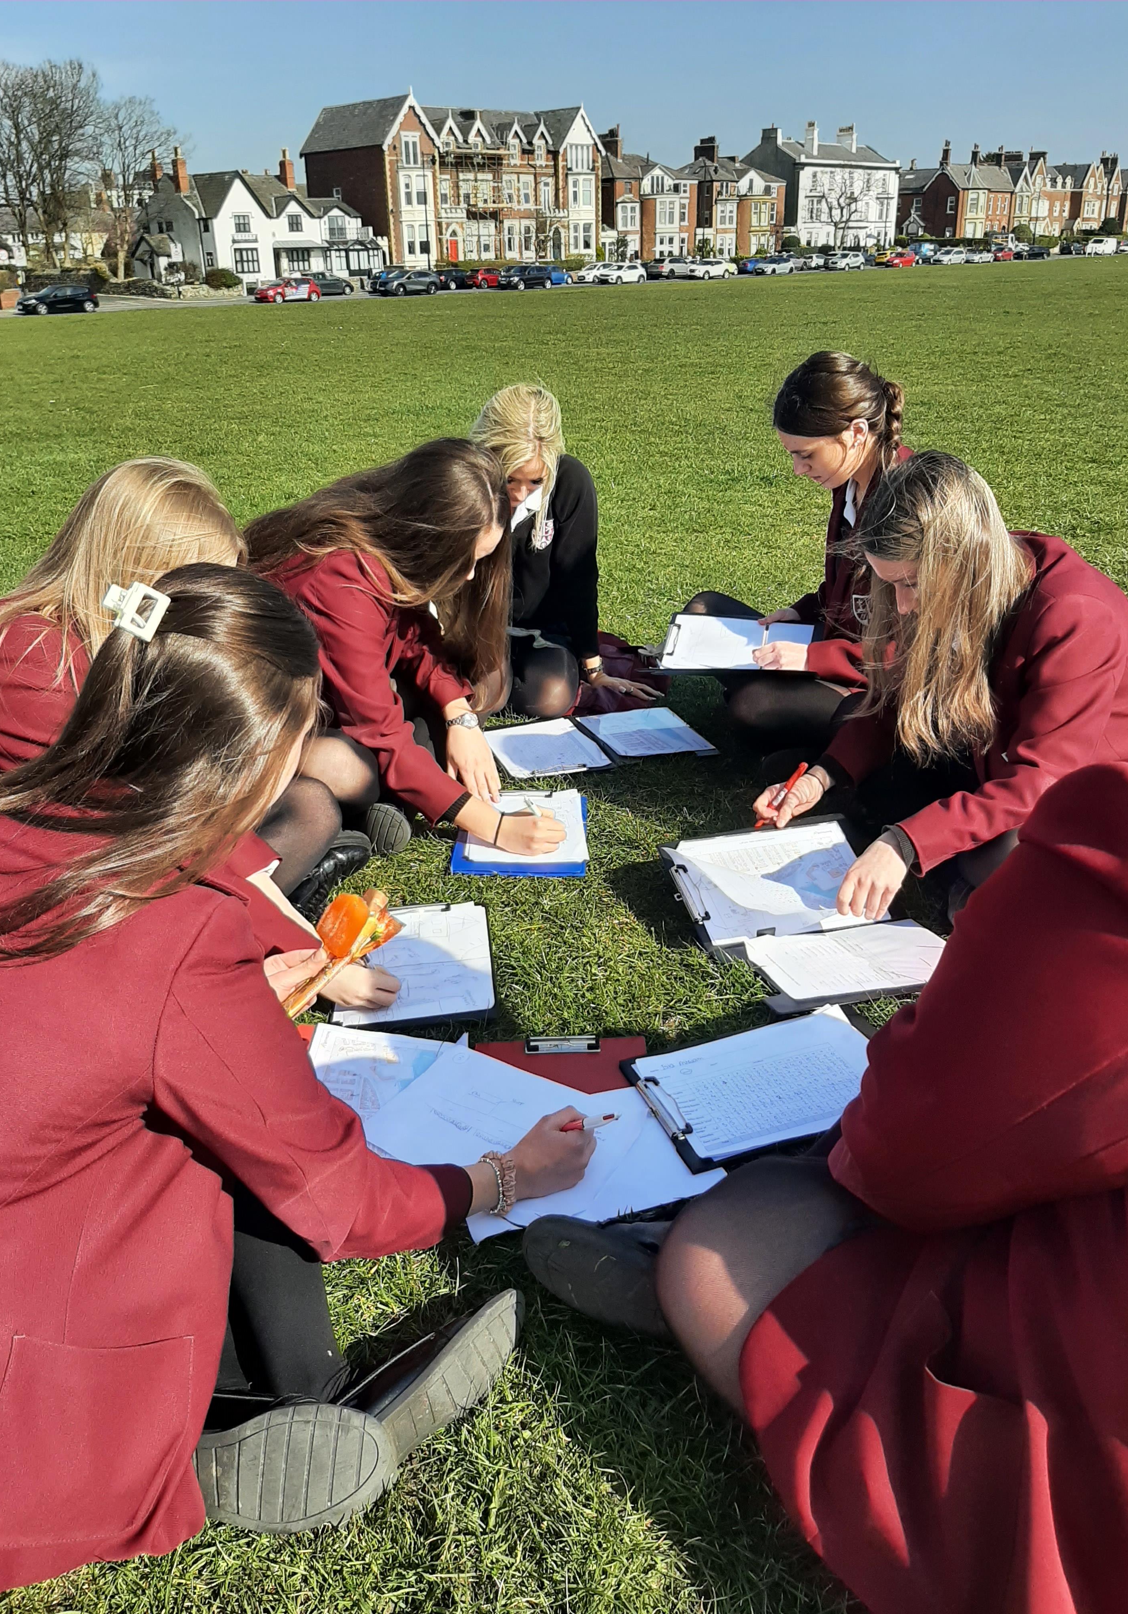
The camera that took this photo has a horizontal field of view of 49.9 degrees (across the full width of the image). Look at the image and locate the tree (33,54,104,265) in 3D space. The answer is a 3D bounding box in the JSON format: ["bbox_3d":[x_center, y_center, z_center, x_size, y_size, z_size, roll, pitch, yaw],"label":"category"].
[{"bbox_3d":[-34.790,-44.958,85.000,5.500,13.600,5.500,-2,23,0],"label":"tree"}]

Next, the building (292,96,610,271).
[{"bbox_3d":[-9.387,-56.177,112.041,25.100,15.600,13.600,-22,30,-38],"label":"building"}]

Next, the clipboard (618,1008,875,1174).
[{"bbox_3d":[0.276,0.354,1.562,0.340,0.018,0.235,-11,26,-19],"label":"clipboard"}]

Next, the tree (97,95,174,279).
[{"bbox_3d":[-30.722,-44.296,87.000,5.800,11.900,5.800,-2,23,0],"label":"tree"}]

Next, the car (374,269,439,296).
[{"bbox_3d":[-11.266,-37.627,87.000,4.550,1.640,1.850,-23,33,-39],"label":"car"}]

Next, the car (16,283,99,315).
[{"bbox_3d":[-30.031,-30.143,72.000,4.250,1.460,1.770,-23,33,-39],"label":"car"}]

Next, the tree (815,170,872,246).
[{"bbox_3d":[31.173,-66.489,135.000,6.400,9.000,6.400,-2,23,0],"label":"tree"}]

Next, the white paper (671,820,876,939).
[{"bbox_3d":[0.359,0.118,2.010,0.297,0.030,0.215,-7,47,-12],"label":"white paper"}]

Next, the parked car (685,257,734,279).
[{"bbox_3d":[12.626,-46.534,104.682,4.350,1.600,1.820,-23,31,-40],"label":"parked car"}]

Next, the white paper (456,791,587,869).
[{"bbox_3d":[-0.069,0.033,2.250,0.210,0.015,0.285,-2,24,-2],"label":"white paper"}]

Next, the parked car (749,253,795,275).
[{"bbox_3d":[19.338,-49.977,112.000,4.350,1.450,1.790,-23,33,-39],"label":"parked car"}]

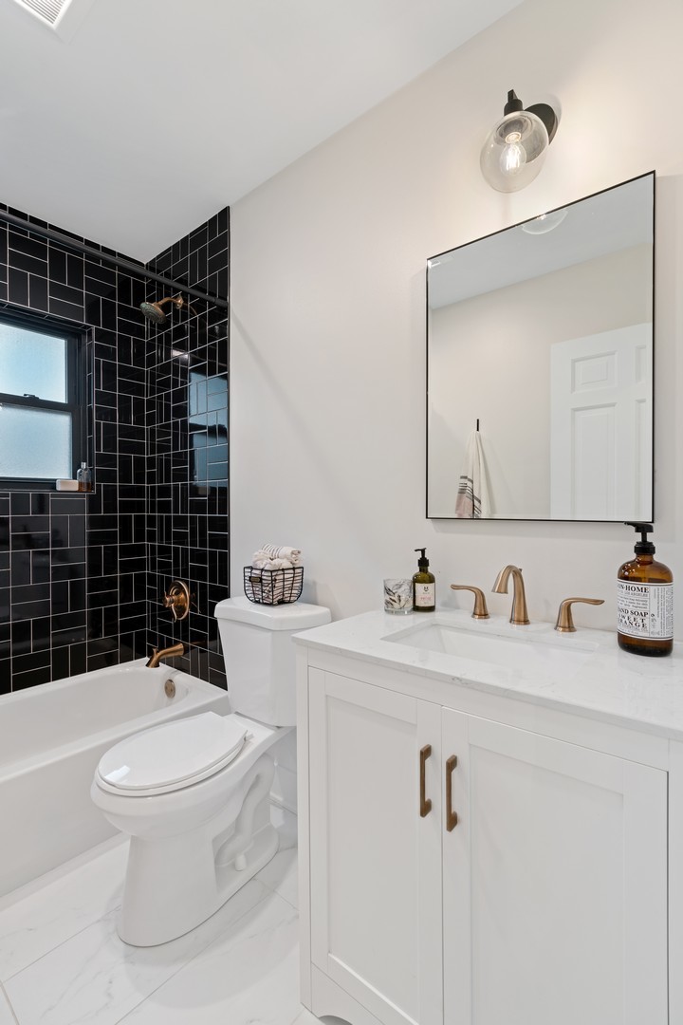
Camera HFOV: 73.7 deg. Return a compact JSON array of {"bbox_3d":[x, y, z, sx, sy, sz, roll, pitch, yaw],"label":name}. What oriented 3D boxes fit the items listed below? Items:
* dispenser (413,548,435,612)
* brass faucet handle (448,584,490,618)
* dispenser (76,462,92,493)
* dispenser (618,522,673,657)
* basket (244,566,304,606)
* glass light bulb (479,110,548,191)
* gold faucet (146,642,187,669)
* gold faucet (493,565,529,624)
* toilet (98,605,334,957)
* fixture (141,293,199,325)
[{"bbox_3d":[0.236,0.189,1.300,0.064,0.177,0.066,0,0,15],"label":"dispenser"},{"bbox_3d":[0.347,0.240,1.236,0.115,0.077,0.048,0,1,40],"label":"brass faucet handle"},{"bbox_3d":[-1.273,-0.176,2.254,0.062,0.152,0.062,0,1,40],"label":"dispenser"},{"bbox_3d":[0.610,0.149,0.915,0.095,0.257,0.093,0,0,-1],"label":"dispenser"},{"bbox_3d":[-0.244,0.259,1.650,0.150,0.124,0.152,0,0,40],"label":"basket"},{"bbox_3d":[0.412,-0.859,1.089,0.153,0.152,0.153,0,1,40],"label":"glass light bulb"},{"bbox_3d":[-0.829,0.677,2.160,0.063,0.094,0.176,0,1,40],"label":"gold faucet"},{"bbox_3d":[0.410,0.202,1.097,0.049,0.152,0.180,0,0,40],"label":"gold faucet"},{"bbox_3d":[-0.403,0.734,1.447,0.440,0.790,0.705,0,1,40],"label":"toilet"},{"bbox_3d":[-0.848,-0.969,2.134,0.116,0.160,0.200,0,0,40],"label":"fixture"}]

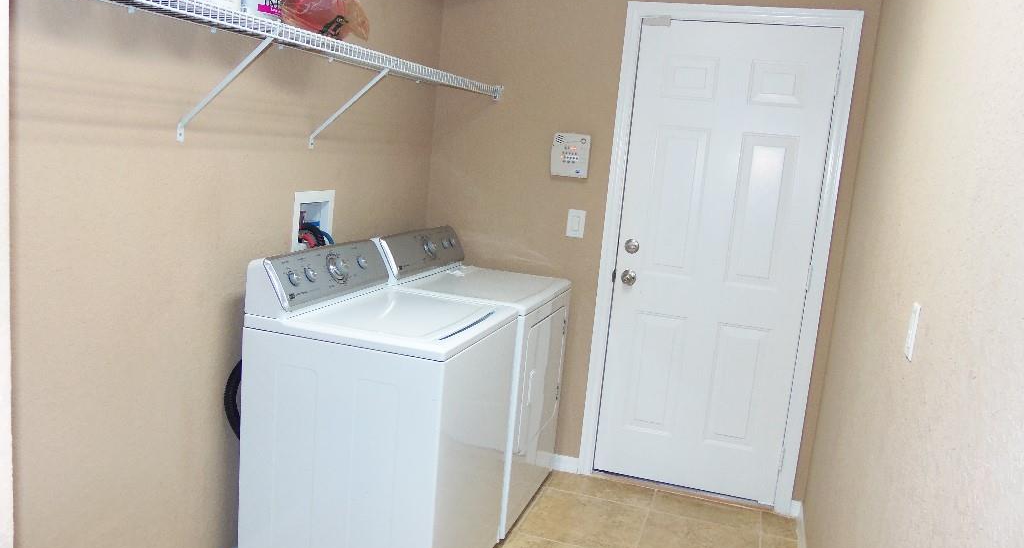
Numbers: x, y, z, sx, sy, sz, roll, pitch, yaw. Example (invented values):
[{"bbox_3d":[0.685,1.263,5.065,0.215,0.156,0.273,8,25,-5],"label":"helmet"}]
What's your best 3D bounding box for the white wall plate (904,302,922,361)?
[{"bbox_3d":[0.828,0.117,1.592,0.009,0.115,0.073,8,10,17],"label":"white wall plate"}]

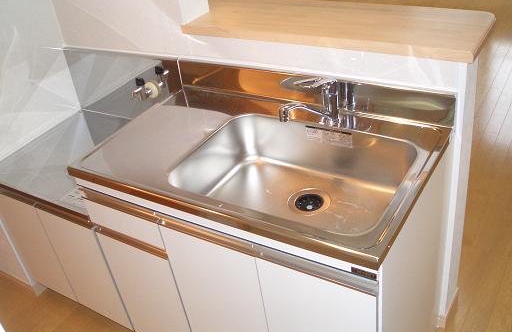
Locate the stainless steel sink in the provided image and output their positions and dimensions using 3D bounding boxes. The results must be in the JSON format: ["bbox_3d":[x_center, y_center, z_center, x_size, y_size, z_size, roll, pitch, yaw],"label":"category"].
[{"bbox_3d":[0.102,0.064,1.407,0.575,0.160,0.385,13,40,30],"label":"stainless steel sink"}]

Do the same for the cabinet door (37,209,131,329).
[{"bbox_3d":[-0.584,0.362,1.856,0.280,0.473,0.020,13,40,30],"label":"cabinet door"}]

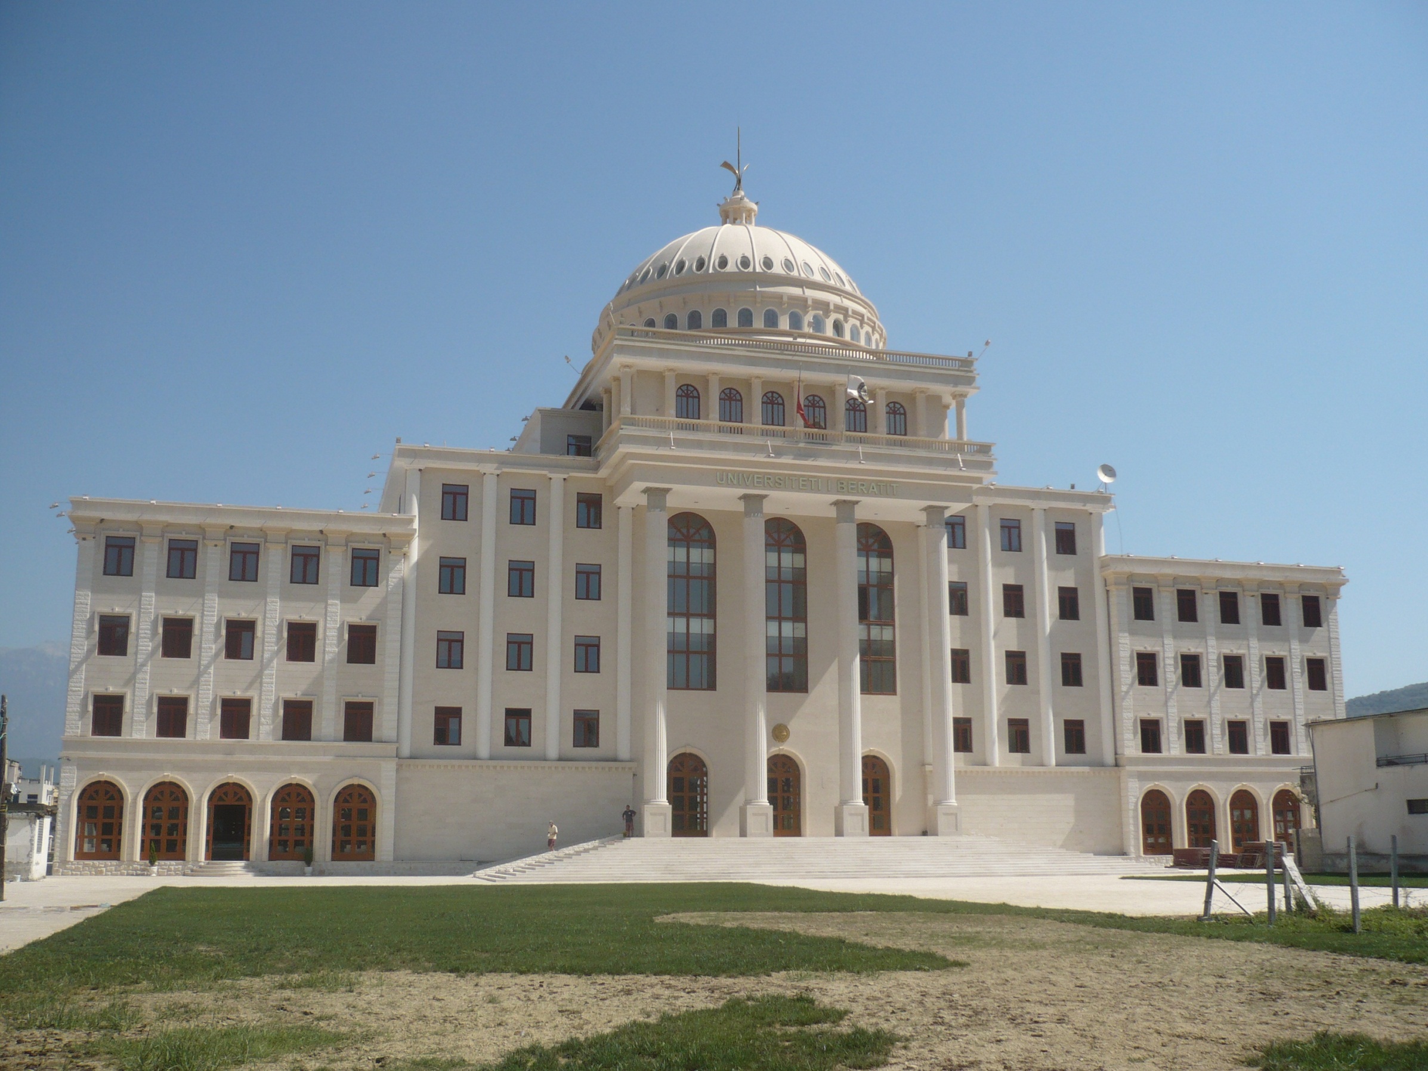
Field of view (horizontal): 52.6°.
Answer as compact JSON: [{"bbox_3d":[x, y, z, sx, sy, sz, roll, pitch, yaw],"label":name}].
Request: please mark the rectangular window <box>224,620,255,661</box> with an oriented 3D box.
[{"bbox_3d":[-25.810,5.709,78.597,1.490,2.140,0.200,3,-12,-15],"label":"rectangular window"}]

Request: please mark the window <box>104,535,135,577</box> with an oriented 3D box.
[{"bbox_3d":[-32.188,1.115,78.172,1.551,2.211,0.200,3,-12,-15],"label":"window"}]

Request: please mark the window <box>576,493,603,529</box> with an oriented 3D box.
[{"bbox_3d":[-7.476,-1.504,86.688,1.551,2.211,0.200,3,-12,-15],"label":"window"}]

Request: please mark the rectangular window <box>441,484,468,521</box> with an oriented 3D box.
[{"bbox_3d":[-14.843,-1.862,83.003,1.464,2.109,0.200,3,-12,-15],"label":"rectangular window"}]

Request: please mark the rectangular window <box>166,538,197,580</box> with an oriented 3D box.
[{"bbox_3d":[-28.966,1.275,78.592,1.490,2.140,0.200,3,-12,-15],"label":"rectangular window"}]

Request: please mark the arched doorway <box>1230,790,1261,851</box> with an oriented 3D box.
[{"bbox_3d":[34.409,18.546,93.745,2.269,4.109,0.300,3,-12,-15],"label":"arched doorway"}]

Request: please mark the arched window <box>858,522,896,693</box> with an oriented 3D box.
[{"bbox_3d":[9.415,4.386,87.318,3.312,10.533,0.250,3,-12,-15],"label":"arched window"}]

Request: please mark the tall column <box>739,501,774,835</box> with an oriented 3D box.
[{"bbox_3d":[2.339,7.364,83.227,1.609,19.717,1.567,3,-12,-15],"label":"tall column"}]

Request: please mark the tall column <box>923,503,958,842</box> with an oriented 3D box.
[{"bbox_3d":[13.314,7.868,84.978,1.491,19.256,1.491,3,-12,-16],"label":"tall column"}]

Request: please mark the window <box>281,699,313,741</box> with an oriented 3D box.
[{"bbox_3d":[-22.018,9.808,76.375,1.454,2.100,0.180,3,-12,-15],"label":"window"}]

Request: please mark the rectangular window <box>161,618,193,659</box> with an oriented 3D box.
[{"bbox_3d":[-28.089,5.377,75.586,1.454,2.093,0.180,3,-12,-15],"label":"rectangular window"}]

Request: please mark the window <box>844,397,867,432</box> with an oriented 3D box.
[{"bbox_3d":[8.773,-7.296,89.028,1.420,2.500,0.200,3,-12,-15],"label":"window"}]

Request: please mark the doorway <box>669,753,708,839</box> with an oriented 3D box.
[{"bbox_3d":[-1.508,14.787,82.300,2.361,4.723,0.300,3,-12,-15],"label":"doorway"}]

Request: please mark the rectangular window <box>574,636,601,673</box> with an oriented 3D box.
[{"bbox_3d":[-7.294,6.885,83.419,1.444,2.083,0.200,3,-12,-16],"label":"rectangular window"}]

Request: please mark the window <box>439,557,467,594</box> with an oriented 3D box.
[{"bbox_3d":[-14.832,2.305,82.135,1.444,2.083,0.200,3,-12,-16],"label":"window"}]

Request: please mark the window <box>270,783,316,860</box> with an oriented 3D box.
[{"bbox_3d":[-21.977,14.978,75.322,2.258,4.040,0.300,3,-12,-15],"label":"window"}]

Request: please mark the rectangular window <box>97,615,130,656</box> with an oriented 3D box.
[{"bbox_3d":[-32.172,5.342,77.312,1.551,2.211,0.200,3,-12,-15],"label":"rectangular window"}]

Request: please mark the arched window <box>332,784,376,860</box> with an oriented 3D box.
[{"bbox_3d":[-19.530,15.563,78.374,2.280,4.100,0.250,3,-12,-15],"label":"arched window"}]

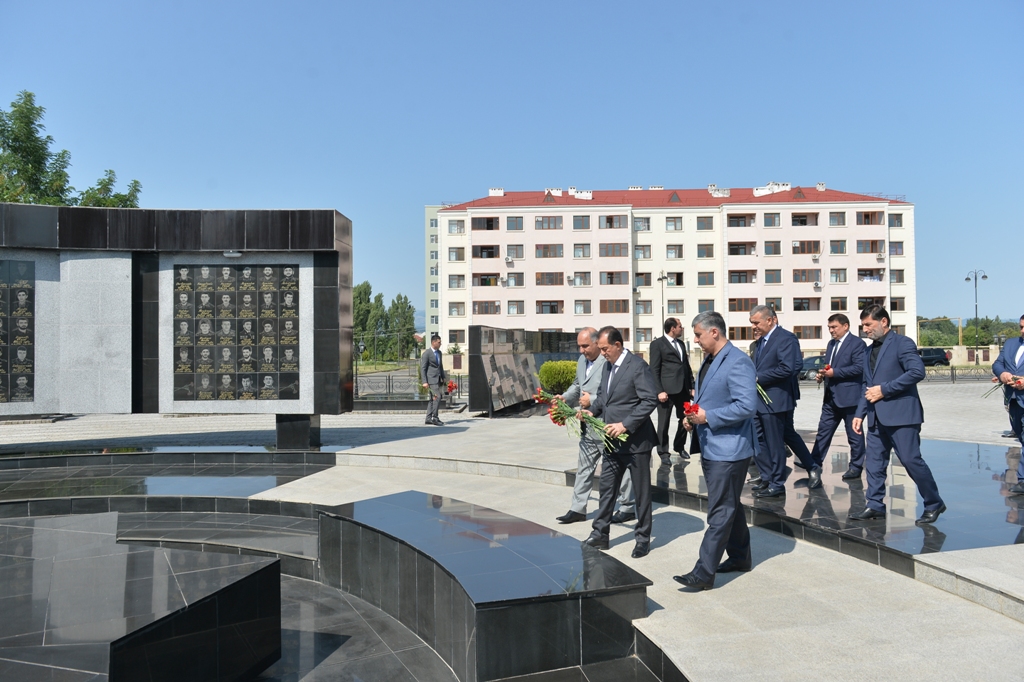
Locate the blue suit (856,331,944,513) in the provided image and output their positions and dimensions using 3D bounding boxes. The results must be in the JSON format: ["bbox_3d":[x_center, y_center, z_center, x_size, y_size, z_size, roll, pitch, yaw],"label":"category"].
[{"bbox_3d":[3.142,0.656,5.540,0.570,1.480,0.530,0,-1,-15],"label":"blue suit"}]

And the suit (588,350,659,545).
[{"bbox_3d":[0.879,0.821,5.318,0.460,1.490,0.540,0,-1,-30],"label":"suit"}]

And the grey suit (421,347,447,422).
[{"bbox_3d":[-1.541,0.847,13.400,0.420,1.458,0.510,-2,-2,31],"label":"grey suit"}]

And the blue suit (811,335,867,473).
[{"bbox_3d":[3.612,0.632,7.550,0.660,1.451,0.560,0,-2,-22],"label":"blue suit"}]

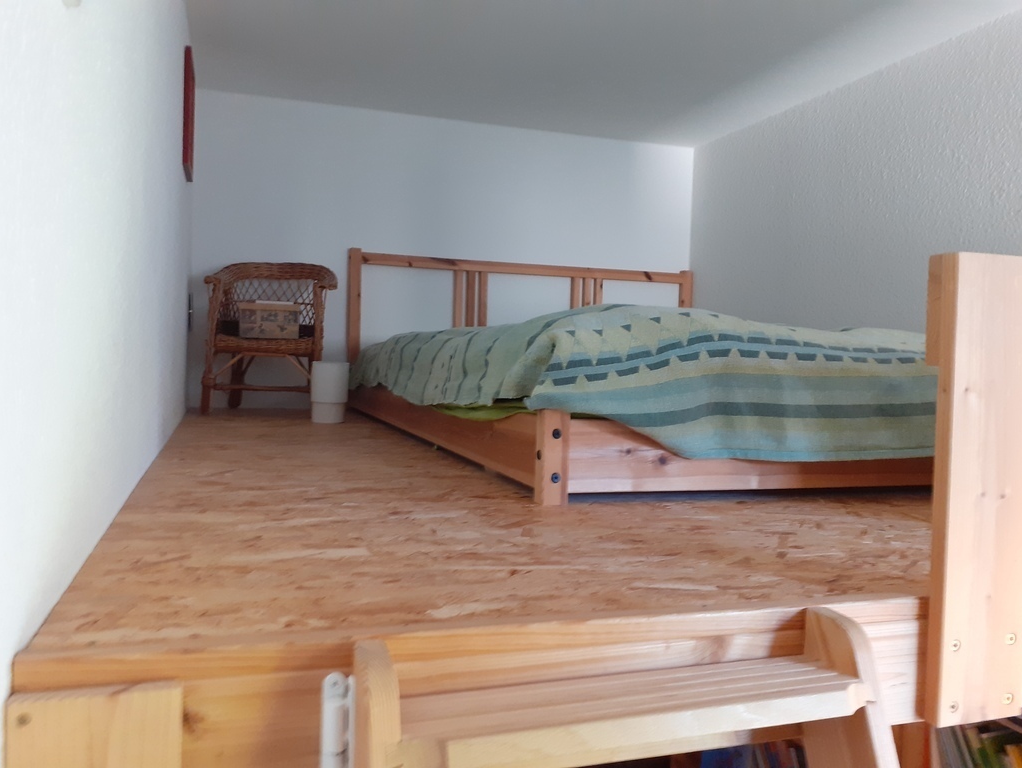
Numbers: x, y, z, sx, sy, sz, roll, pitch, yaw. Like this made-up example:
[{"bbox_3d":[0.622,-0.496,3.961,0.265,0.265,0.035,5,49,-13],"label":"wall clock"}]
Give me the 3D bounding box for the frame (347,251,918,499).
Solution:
[{"bbox_3d":[0.410,-0.158,2.301,1.495,0.600,2.080,1,2,-19],"label":"frame"}]

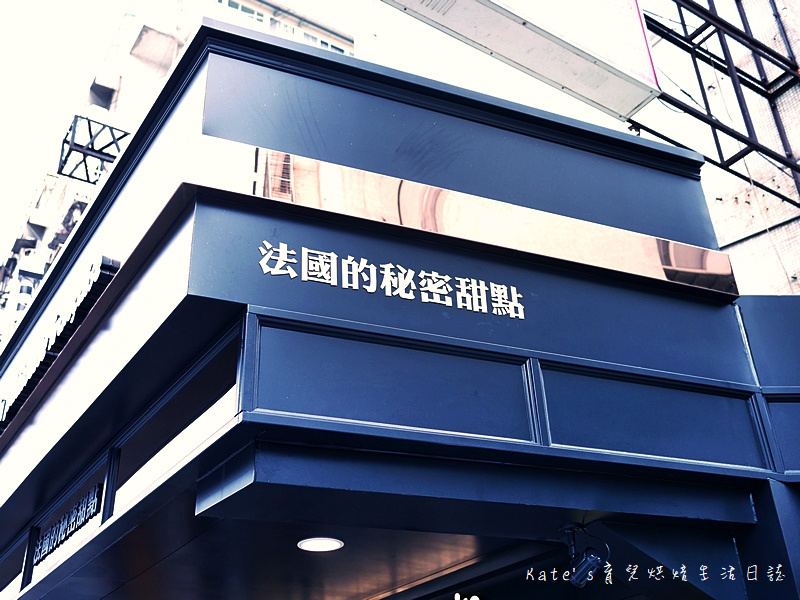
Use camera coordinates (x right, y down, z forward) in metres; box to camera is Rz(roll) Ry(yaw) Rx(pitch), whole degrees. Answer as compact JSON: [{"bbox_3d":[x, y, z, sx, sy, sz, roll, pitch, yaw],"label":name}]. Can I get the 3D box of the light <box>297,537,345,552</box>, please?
[{"bbox_3d":[-0.298,0.918,3.485,0.178,0.030,0.178,-3,-29,-1],"label":"light"}]

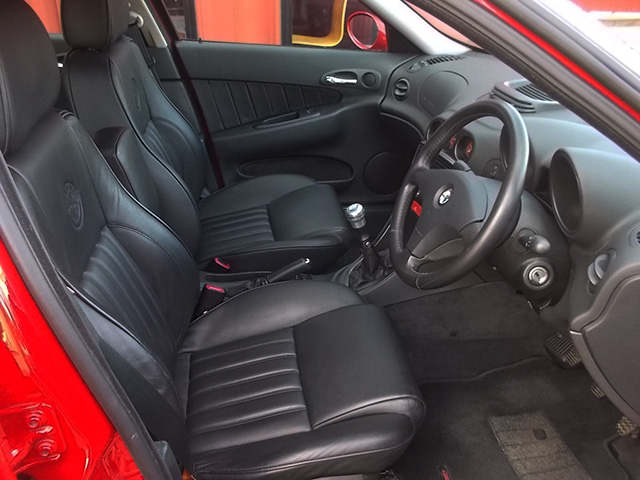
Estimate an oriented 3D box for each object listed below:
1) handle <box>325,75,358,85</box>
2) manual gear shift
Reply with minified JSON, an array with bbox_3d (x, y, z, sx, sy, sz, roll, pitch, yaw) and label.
[{"bbox_3d":[0.075,-0.557,1.864,0.115,0.026,0.028,1,28,-10],"label":"handle"},{"bbox_3d":[0.115,-0.003,1.404,0.066,0.200,0.057,-14,30,-2],"label":"manual gear shift"}]

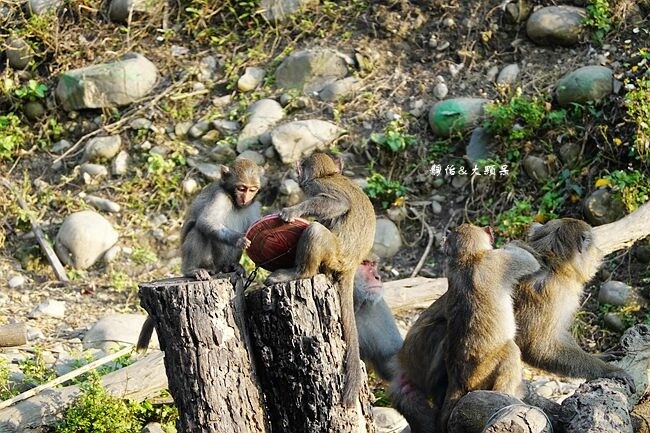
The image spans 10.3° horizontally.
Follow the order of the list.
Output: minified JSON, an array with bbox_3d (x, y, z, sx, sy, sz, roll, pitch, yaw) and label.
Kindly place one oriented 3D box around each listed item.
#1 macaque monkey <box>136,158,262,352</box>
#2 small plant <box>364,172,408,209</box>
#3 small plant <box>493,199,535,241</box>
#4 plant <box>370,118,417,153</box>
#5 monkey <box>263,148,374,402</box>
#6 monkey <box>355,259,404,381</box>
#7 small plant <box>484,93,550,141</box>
[{"bbox_3d":[-0.344,0.107,9.900,0.370,0.500,0.210,6,8,43],"label":"macaque monkey"},{"bbox_3d":[0.218,-0.092,12.800,0.155,0.120,0.140,0,6,0],"label":"small plant"},{"bbox_3d":[0.663,0.011,12.700,0.150,0.135,0.135,0,6,0],"label":"small plant"},{"bbox_3d":[0.251,-0.296,13.200,0.165,0.115,0.140,0,6,0],"label":"plant"},{"bbox_3d":[-0.012,0.171,9.800,0.300,0.660,0.210,4,7,37],"label":"monkey"},{"bbox_3d":[0.119,0.347,10.350,0.380,0.480,0.280,4,7,30],"label":"monkey"},{"bbox_3d":[0.702,-0.365,13.300,0.240,0.170,0.200,0,6,0],"label":"small plant"}]

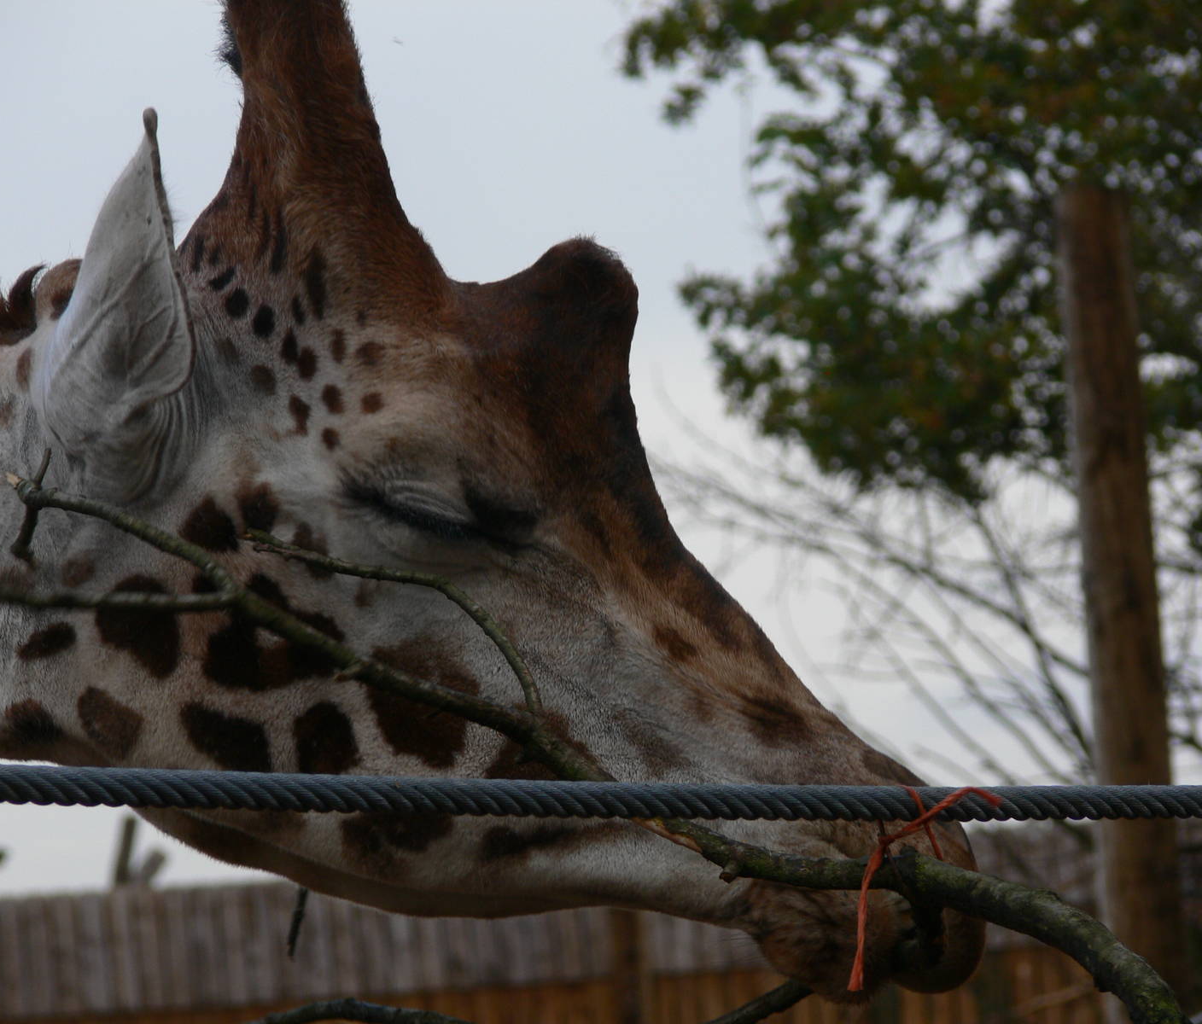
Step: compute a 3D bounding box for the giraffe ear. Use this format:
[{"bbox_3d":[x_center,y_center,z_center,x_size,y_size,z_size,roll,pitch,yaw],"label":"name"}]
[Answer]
[{"bbox_3d":[-0.291,-0.124,6.600,0.095,0.232,0.075,7,4,37],"label":"giraffe ear"}]

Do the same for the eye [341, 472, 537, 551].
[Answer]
[{"bbox_3d":[-0.097,0.000,6.600,0.117,0.046,0.036,10,-2,-14],"label":"eye"}]

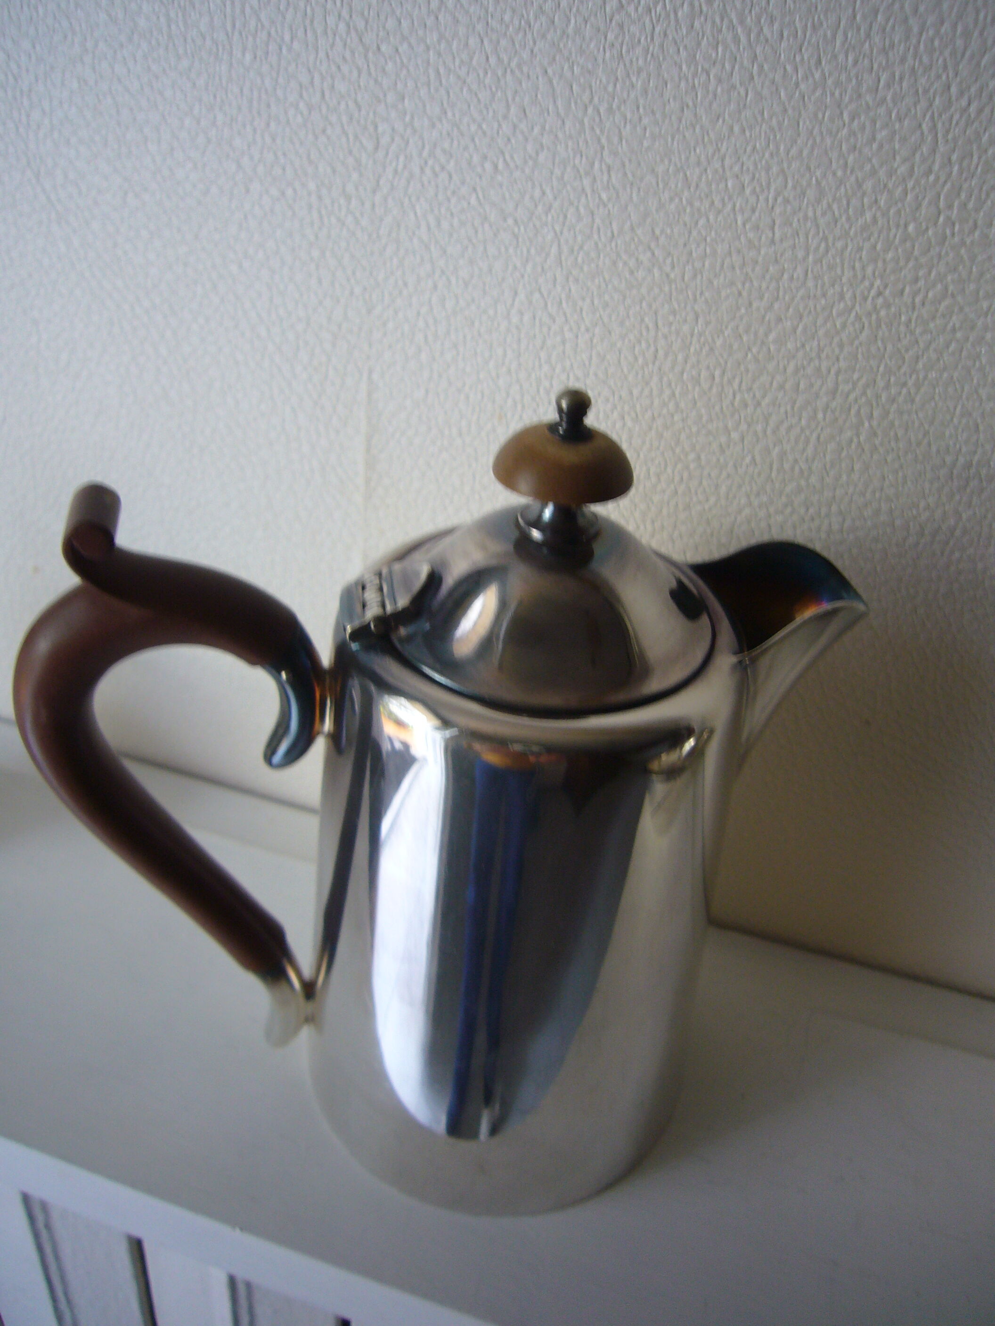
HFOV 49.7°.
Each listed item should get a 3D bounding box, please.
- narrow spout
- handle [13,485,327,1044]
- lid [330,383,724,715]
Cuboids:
[{"bbox_3d":[0.062,0.002,0.241,0.035,0.051,0.032,-4,40,-11],"label":"narrow spout"},{"bbox_3d":[-0.065,0.038,0.238,0.059,0.174,0.016,-4,40,-11],"label":"handle"},{"bbox_3d":[0.009,-0.029,0.202,0.072,0.047,0.068,3,39,-2],"label":"lid"}]

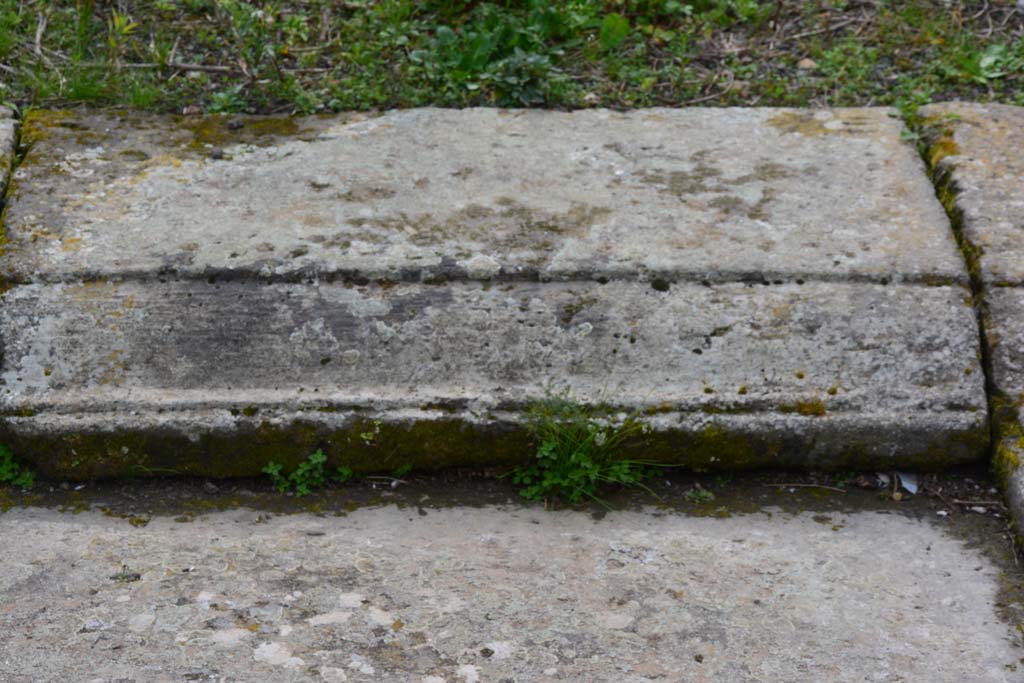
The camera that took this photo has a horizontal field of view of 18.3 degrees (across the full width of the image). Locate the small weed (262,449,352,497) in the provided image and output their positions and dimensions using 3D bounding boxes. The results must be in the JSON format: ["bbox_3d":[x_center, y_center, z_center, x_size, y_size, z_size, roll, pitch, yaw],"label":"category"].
[{"bbox_3d":[-0.206,0.126,3.196,0.090,0.042,0.042,0,29,0],"label":"small weed"}]

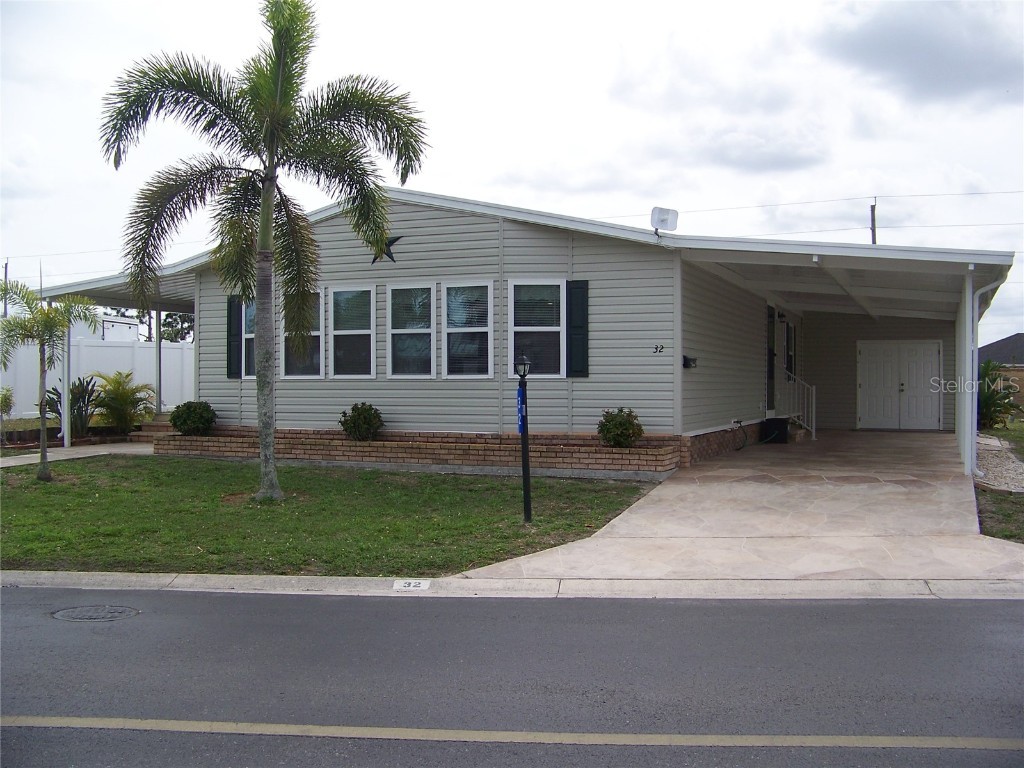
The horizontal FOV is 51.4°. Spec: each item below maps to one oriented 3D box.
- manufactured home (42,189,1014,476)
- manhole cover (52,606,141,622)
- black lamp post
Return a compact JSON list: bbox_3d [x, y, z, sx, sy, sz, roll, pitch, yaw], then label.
[{"bbox_3d":[1.633,-0.944,22.541,15.650,4.130,15.050,0,0,22],"label":"manufactured home"},{"bbox_3d":[-2.855,1.594,7.300,0.600,0.030,0.600,0,0,4],"label":"manhole cover"},{"bbox_3d":[0.131,0.540,10.750,0.180,1.730,0.180,-2,0,0],"label":"black lamp post"}]

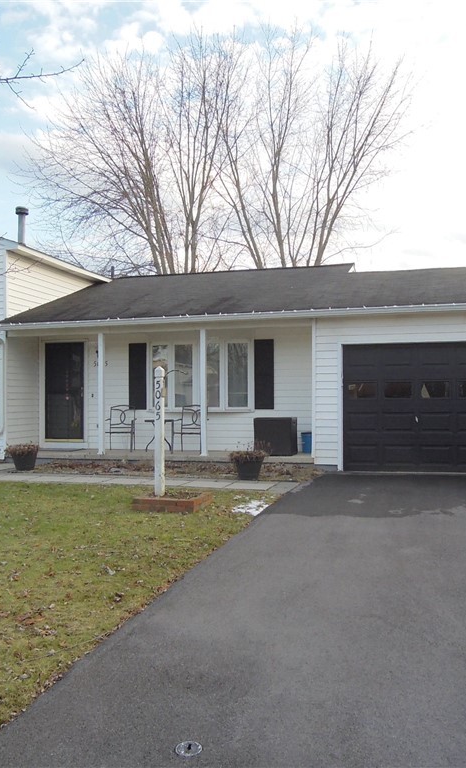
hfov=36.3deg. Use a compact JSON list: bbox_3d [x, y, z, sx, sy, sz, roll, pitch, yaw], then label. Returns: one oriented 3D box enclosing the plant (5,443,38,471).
[{"bbox_3d":[-3.633,1.262,12.318,0.500,0.460,0.500,-1,-2,16],"label":"plant"}]

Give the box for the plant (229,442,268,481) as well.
[{"bbox_3d":[0.239,1.165,10.687,0.500,0.540,0.500,-1,-2,16],"label":"plant"}]

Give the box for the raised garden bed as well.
[{"bbox_3d":[-0.709,1.388,8.443,0.760,0.145,0.760,-1,-2,16],"label":"raised garden bed"}]

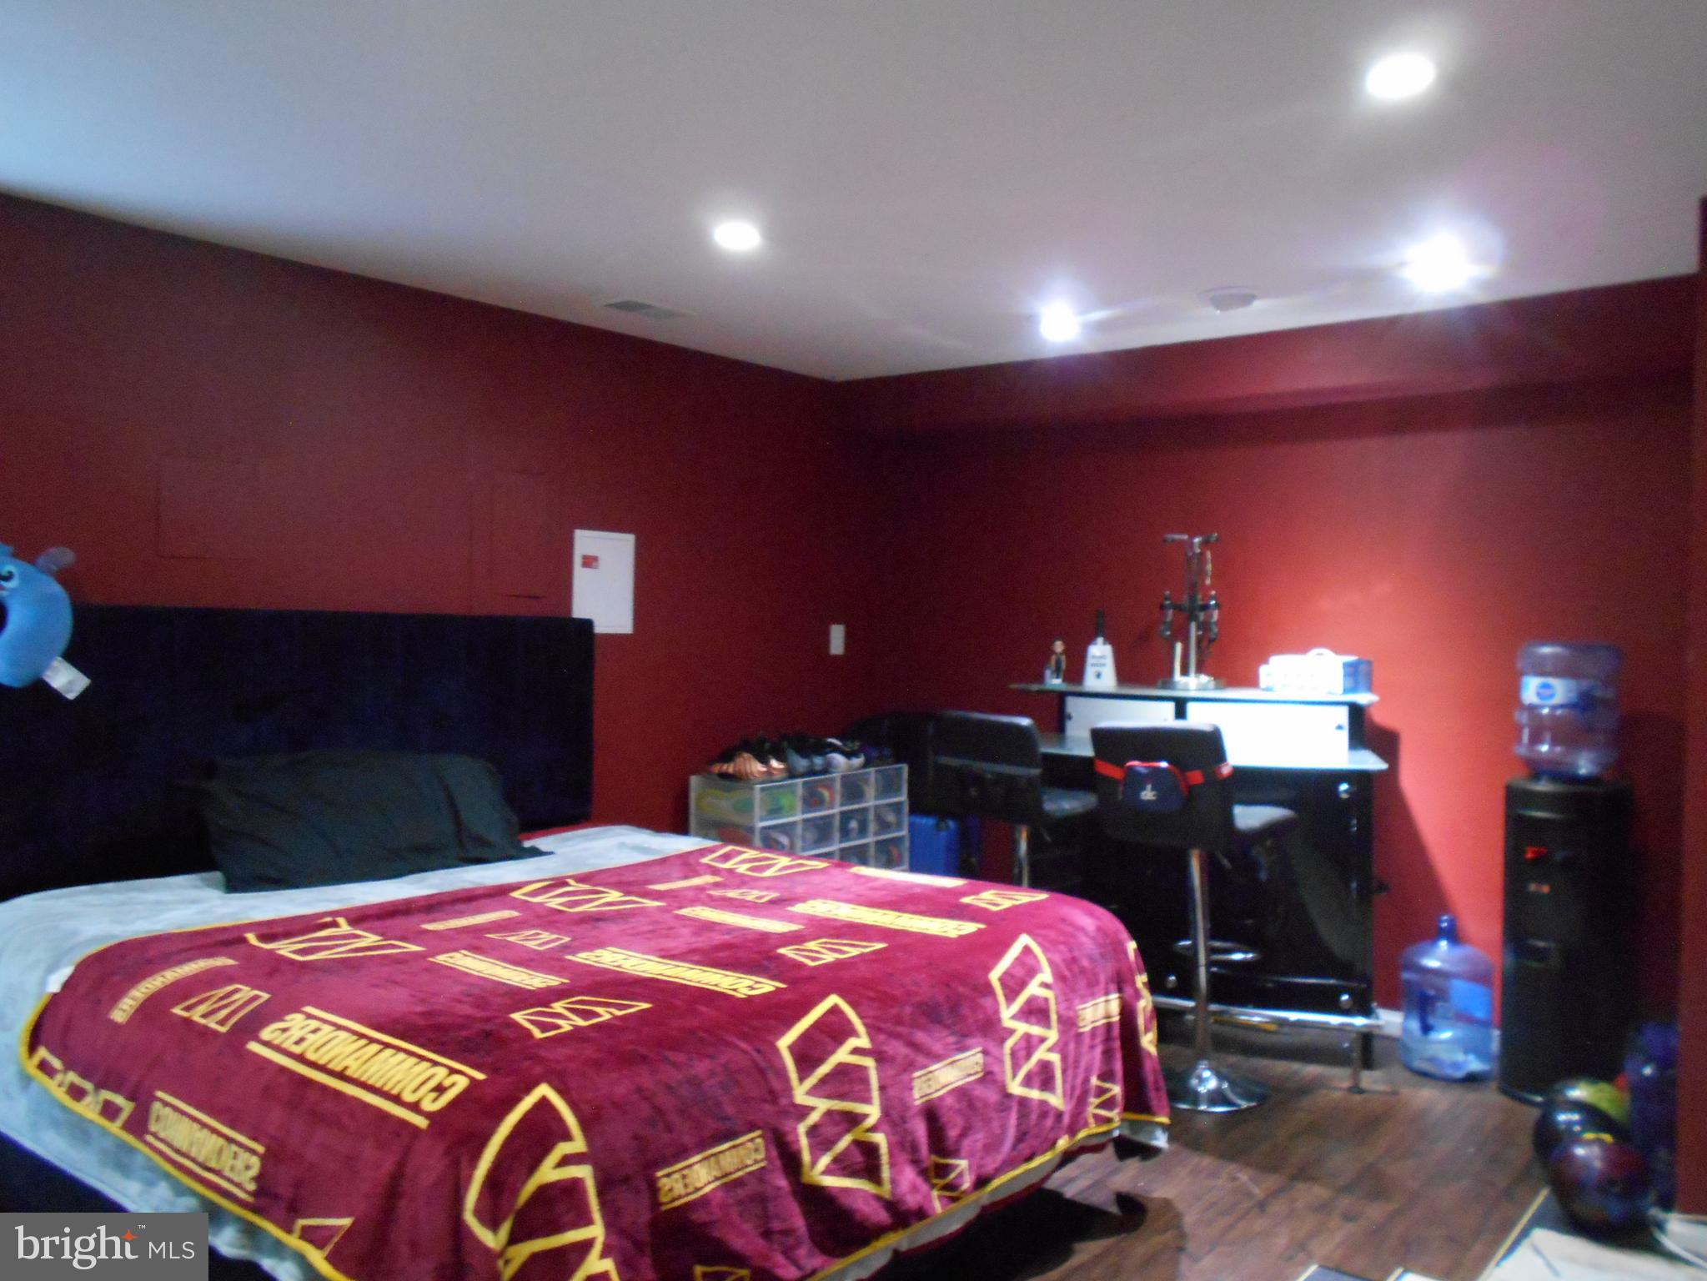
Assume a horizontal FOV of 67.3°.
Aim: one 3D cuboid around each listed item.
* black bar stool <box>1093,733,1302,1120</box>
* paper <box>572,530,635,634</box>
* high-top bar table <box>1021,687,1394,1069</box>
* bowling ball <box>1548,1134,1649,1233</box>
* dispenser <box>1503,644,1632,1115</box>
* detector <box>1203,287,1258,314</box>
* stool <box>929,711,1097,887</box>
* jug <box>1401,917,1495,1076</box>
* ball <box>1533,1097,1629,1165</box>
[{"bbox_3d":[1.029,0.800,3.846,0.420,1.105,0.440,2,1,44],"label":"black bar stool"},{"bbox_3d":[-0.884,-0.206,4.601,0.025,0.360,0.273,2,1,40],"label":"paper"},{"bbox_3d":[1.099,0.764,4.312,1.250,1.165,0.500,1,1,18],"label":"high-top bar table"},{"bbox_3d":[1.748,1.269,3.007,0.216,0.216,0.216,2,1,40],"label":"bowling ball"},{"bbox_3d":[2.147,0.688,3.859,0.320,1.361,0.300,0,1,-42],"label":"dispenser"},{"bbox_3d":[1.190,-1.071,4.047,0.150,0.045,0.150,1,1,17],"label":"detector"},{"bbox_3d":[0.546,0.789,4.206,0.410,1.102,0.430,2,1,44],"label":"stool"},{"bbox_3d":[1.896,1.111,4.098,0.268,0.495,0.268,2,1,40],"label":"jug"},{"bbox_3d":[1.824,1.267,3.214,0.216,0.216,0.216,2,1,40],"label":"ball"}]

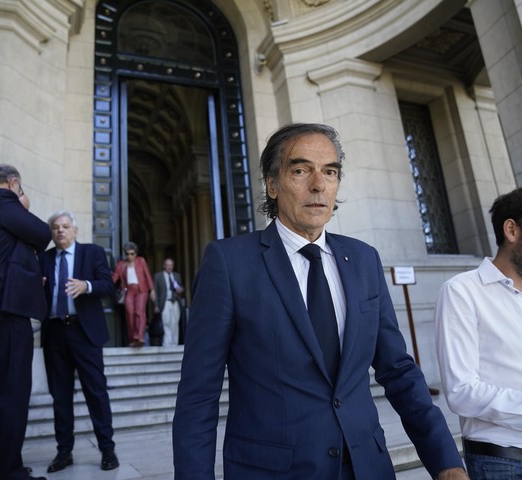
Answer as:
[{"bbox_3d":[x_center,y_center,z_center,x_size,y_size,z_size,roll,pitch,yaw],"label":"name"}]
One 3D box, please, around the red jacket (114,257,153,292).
[{"bbox_3d":[-2.021,0.543,7.550,0.640,0.560,0.320,0,-17,-16],"label":"red jacket"}]

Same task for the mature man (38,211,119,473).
[{"bbox_3d":[-1.242,0.620,3.250,0.580,1.700,0.420,-6,-16,3],"label":"mature man"}]

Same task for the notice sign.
[{"bbox_3d":[2.115,0.525,7.100,0.370,0.280,0.040,1,-18,-22],"label":"notice sign"}]

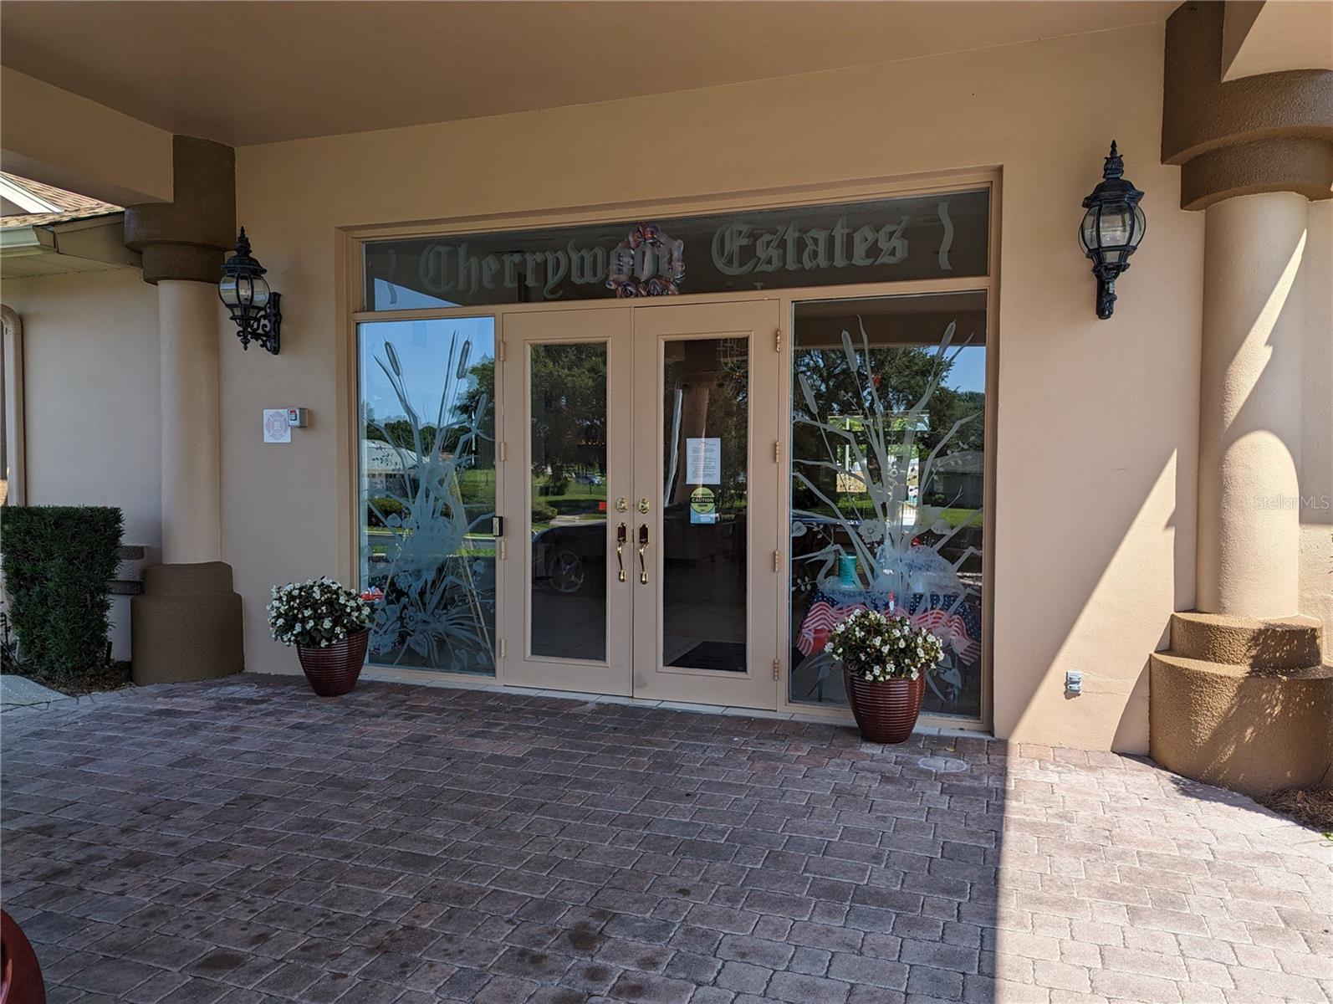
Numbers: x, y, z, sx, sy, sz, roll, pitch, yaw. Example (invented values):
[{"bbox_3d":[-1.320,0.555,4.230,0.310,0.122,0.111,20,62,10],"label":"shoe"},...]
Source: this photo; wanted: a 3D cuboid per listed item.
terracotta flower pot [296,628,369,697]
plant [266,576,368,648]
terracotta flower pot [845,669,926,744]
[{"bbox_3d":[-2.163,1.052,6.027,0.438,0.374,0.440,0,2,0],"label":"terracotta flower pot"},{"bbox_3d":[-2.270,0.724,6.033,0.635,0.430,0.600,1,2,19],"label":"plant"},{"bbox_3d":[1.203,1.098,5.082,0.435,0.384,0.436,1,2,19],"label":"terracotta flower pot"}]

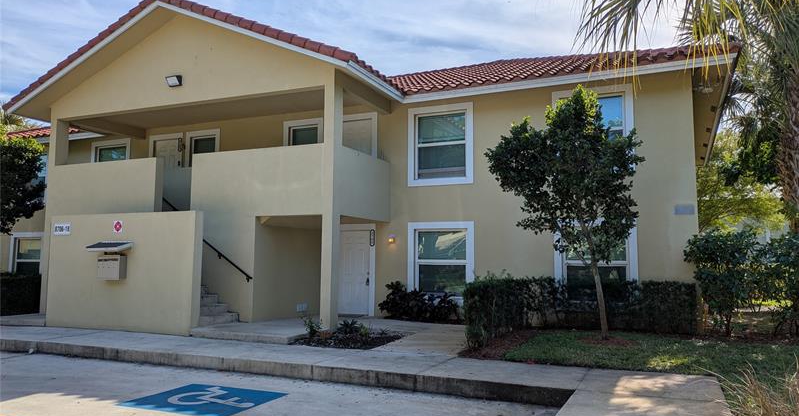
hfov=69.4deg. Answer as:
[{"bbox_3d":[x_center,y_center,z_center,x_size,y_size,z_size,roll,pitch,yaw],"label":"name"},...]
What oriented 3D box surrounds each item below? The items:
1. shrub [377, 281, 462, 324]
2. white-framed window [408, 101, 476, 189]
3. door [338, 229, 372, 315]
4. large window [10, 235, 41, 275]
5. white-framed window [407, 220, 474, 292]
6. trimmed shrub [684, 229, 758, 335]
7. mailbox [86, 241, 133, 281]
[{"bbox_3d":[0.429,2.104,12.942,2.008,0.803,0.748,-2,-5,24],"label":"shrub"},{"bbox_3d":[0.959,-1.479,13.460,1.594,1.909,0.125,-2,-5,24],"label":"white-framed window"},{"bbox_3d":[-1.153,1.568,14.127,0.961,2.025,0.090,-2,-5,24],"label":"door"},{"bbox_3d":[-12.151,1.694,18.955,1.620,1.884,0.125,-2,-5,24],"label":"large window"},{"bbox_3d":[0.944,1.279,13.234,1.600,1.906,0.125,-2,-5,24],"label":"white-framed window"},{"bbox_3d":[5.907,1.350,10.598,1.219,1.994,1.136,-2,-5,24],"label":"trimmed shrub"},{"bbox_3d":[-5.937,1.074,11.777,0.947,0.796,0.360,-2,-5,24],"label":"mailbox"}]

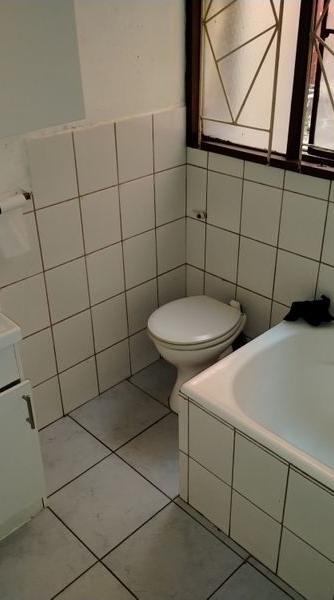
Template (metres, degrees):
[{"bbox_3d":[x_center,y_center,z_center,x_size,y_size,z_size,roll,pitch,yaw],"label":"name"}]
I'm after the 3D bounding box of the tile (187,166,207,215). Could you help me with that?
[{"bbox_3d":[0.136,-0.491,2.551,0.010,0.248,0.122,-27,38,-37],"label":"tile"}]

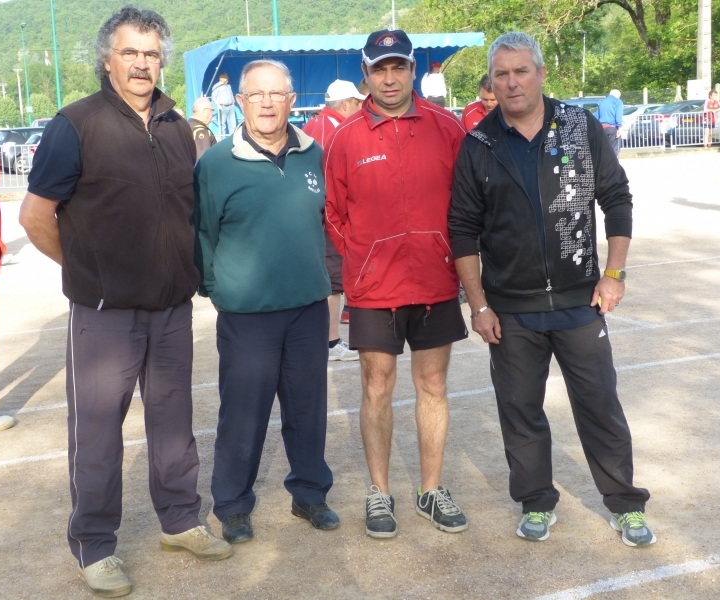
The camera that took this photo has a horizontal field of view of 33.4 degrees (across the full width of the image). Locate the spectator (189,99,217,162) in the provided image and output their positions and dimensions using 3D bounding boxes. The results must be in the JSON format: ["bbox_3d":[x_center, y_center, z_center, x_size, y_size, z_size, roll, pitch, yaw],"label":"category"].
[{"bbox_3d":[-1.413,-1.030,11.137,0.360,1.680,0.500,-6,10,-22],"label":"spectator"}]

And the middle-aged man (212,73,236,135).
[{"bbox_3d":[-3.235,-4.608,29.142,0.540,1.740,0.380,-4,10,-10],"label":"middle-aged man"}]

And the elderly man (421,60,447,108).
[{"bbox_3d":[1.857,-4.878,29.145,0.580,1.780,0.400,2,10,25],"label":"elderly man"}]

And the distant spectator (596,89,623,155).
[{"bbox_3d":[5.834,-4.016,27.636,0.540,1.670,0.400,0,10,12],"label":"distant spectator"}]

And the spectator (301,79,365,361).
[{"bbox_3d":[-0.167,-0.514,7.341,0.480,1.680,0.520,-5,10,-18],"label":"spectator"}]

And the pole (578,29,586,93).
[{"bbox_3d":[14.647,-14.780,78.449,0.600,5.500,0.300,-2,9,0],"label":"pole"}]

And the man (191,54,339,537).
[{"bbox_3d":[-0.347,-0.008,4.320,0.520,1.680,0.370,-5,10,-17],"label":"man"}]

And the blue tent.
[{"bbox_3d":[-0.549,-4.990,30.474,6.500,3.150,3.700,-6,10,-24],"label":"blue tent"}]

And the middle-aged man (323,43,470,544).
[{"bbox_3d":[0.152,-0.060,4.289,0.510,1.760,0.360,-4,9,-8],"label":"middle-aged man"}]

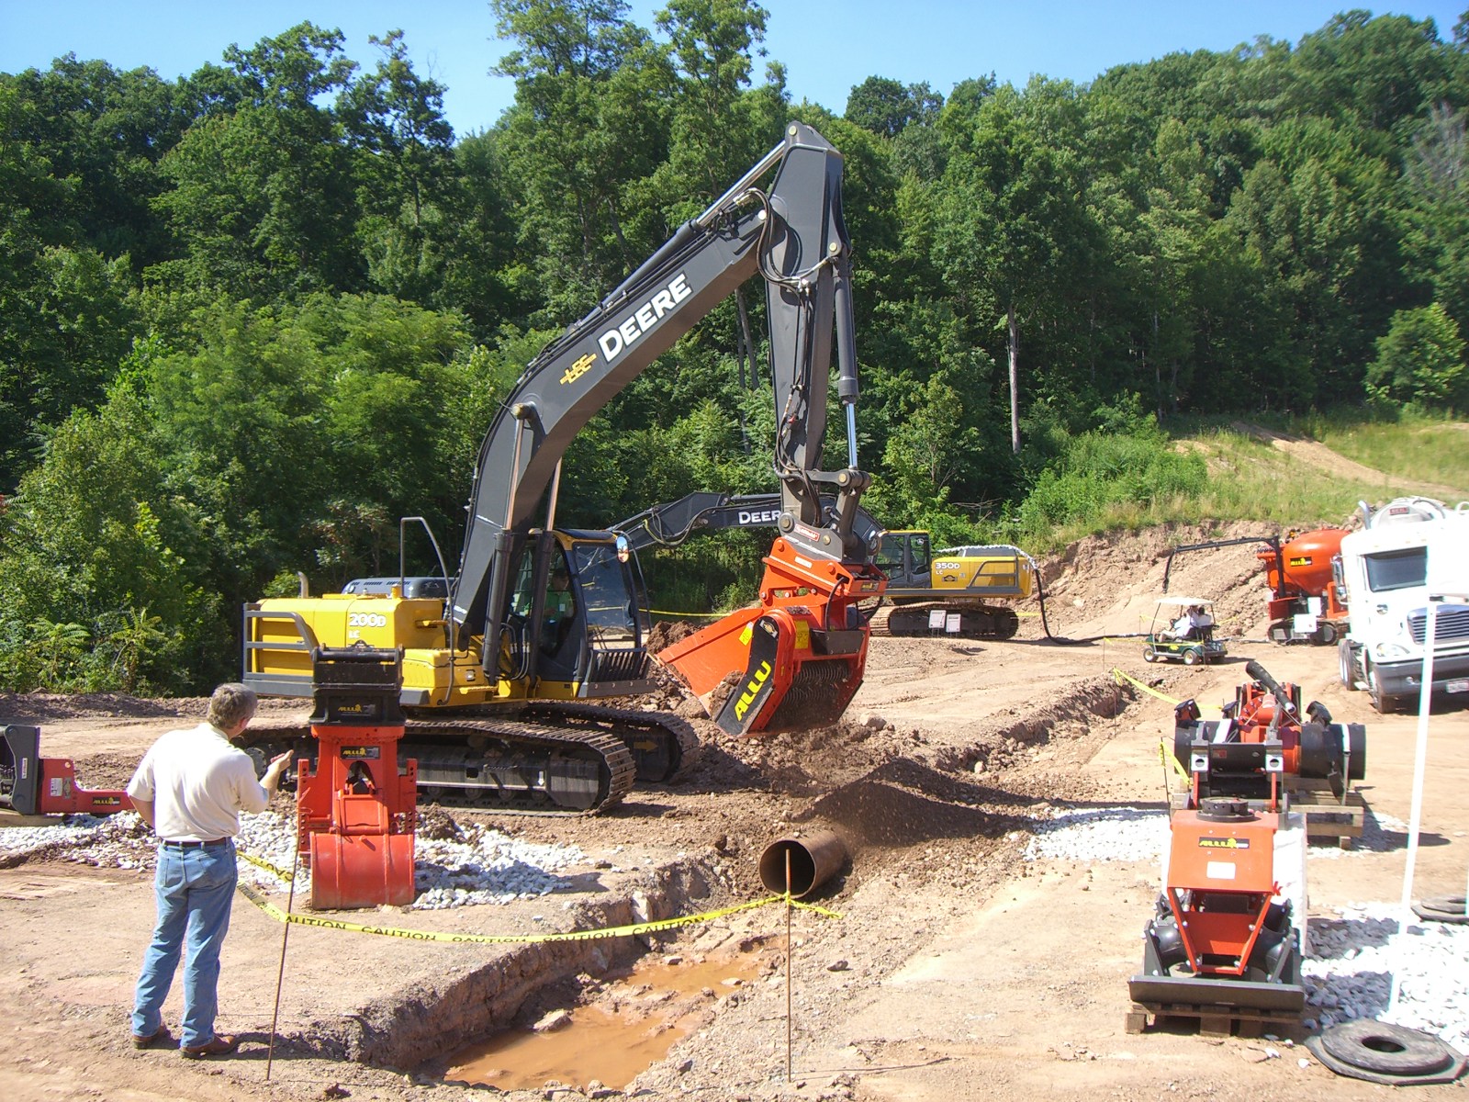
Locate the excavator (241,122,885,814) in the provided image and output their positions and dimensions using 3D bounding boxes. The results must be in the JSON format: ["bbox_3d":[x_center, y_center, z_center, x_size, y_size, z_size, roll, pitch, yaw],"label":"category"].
[{"bbox_3d":[-1.906,-0.655,17.277,8.050,6.750,4.200,-1,-2,35],"label":"excavator"}]

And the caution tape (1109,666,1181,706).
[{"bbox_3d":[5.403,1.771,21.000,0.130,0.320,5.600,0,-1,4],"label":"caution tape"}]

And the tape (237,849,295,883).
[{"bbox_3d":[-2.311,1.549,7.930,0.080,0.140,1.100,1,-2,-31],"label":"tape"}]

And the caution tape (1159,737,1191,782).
[{"bbox_3d":[3.193,1.511,11.700,0.120,0.320,1.300,0,-1,7],"label":"caution tape"}]

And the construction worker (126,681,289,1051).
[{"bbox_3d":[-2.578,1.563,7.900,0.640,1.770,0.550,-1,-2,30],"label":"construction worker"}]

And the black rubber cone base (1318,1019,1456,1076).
[{"bbox_3d":[3.240,2.475,8.020,0.610,0.065,0.610,0,5,0],"label":"black rubber cone base"}]

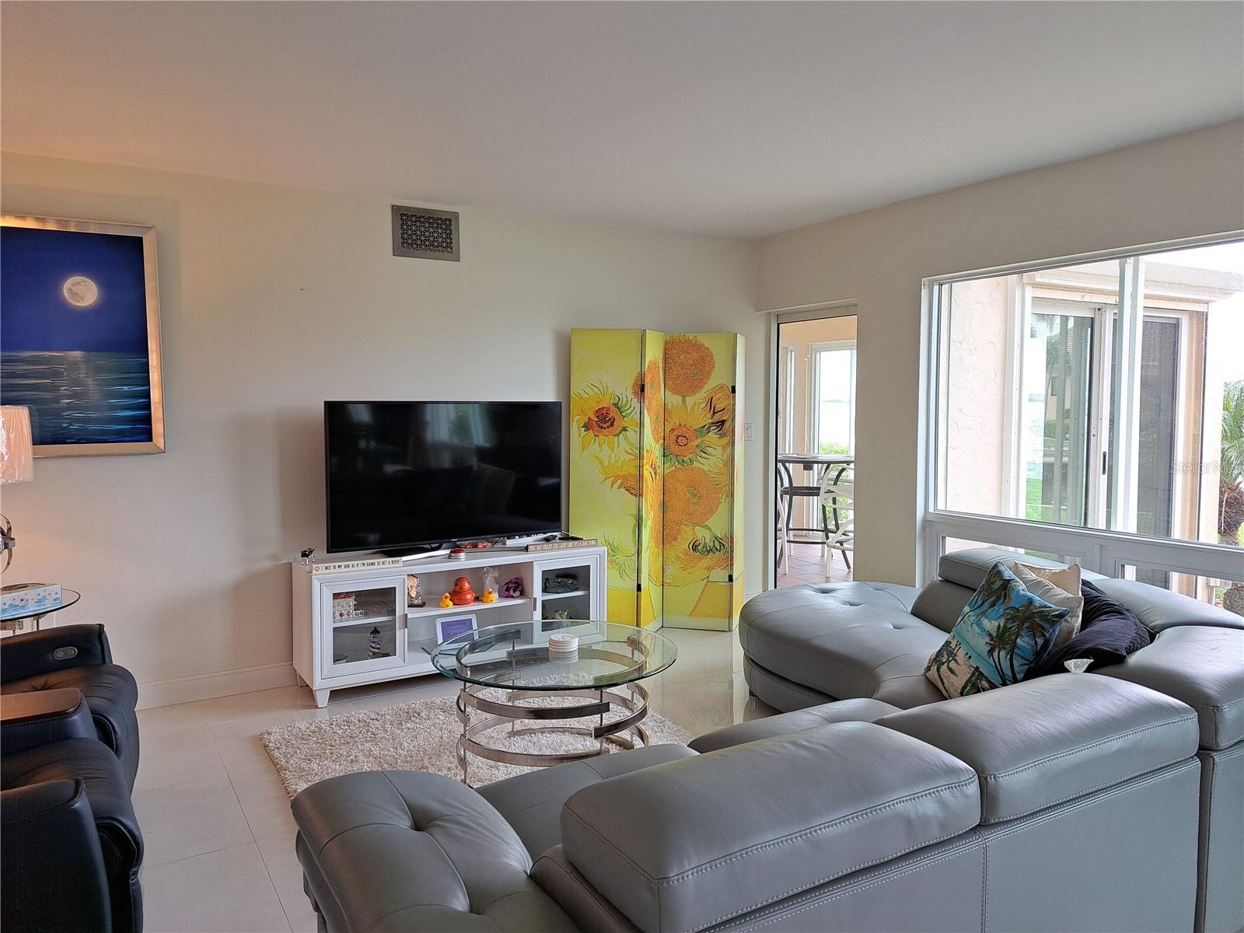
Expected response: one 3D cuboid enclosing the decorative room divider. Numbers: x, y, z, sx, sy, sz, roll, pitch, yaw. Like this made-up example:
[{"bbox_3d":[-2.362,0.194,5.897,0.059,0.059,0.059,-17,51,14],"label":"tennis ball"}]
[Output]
[{"bbox_3d":[0.305,0.102,5.165,1.250,1.806,0.370,-3,5,-32],"label":"decorative room divider"}]

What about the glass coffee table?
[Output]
[{"bbox_3d":[-0.253,0.913,3.267,0.914,0.456,0.914,0,4,0],"label":"glass coffee table"}]

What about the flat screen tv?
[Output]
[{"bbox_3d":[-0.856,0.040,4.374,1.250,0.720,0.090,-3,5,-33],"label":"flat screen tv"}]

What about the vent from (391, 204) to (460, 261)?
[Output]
[{"bbox_3d":[-1.001,-1.201,4.451,0.355,0.254,0.020,-3,5,-32],"label":"vent"}]

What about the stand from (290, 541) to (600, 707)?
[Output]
[{"bbox_3d":[-0.839,0.754,4.460,1.545,0.607,0.395,-3,5,-32],"label":"stand"}]

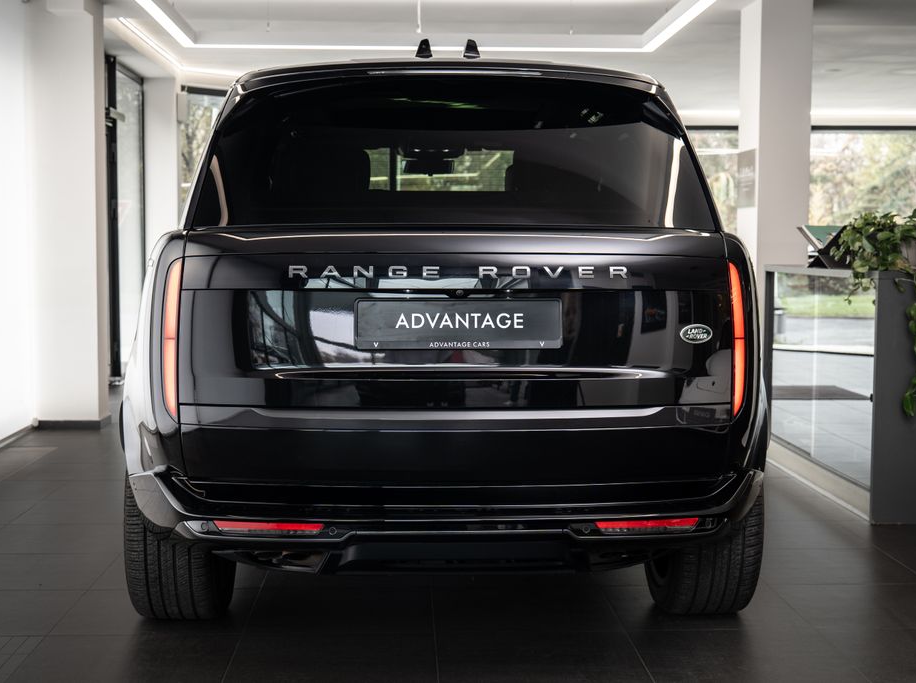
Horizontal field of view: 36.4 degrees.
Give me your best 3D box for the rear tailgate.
[{"bbox_3d":[0.003,0.038,3.629,1.436,0.658,0.180,0,4,-2],"label":"rear tailgate"}]

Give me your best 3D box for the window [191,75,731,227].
[{"bbox_3d":[-0.009,-0.497,3.759,1.404,0.471,0.140,0,-23,-2],"label":"window"}]

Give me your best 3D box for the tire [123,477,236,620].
[{"bbox_3d":[-0.903,0.504,4.635,0.282,0.800,0.805,0,4,-2],"label":"tire"}]

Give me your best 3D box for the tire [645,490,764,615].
[{"bbox_3d":[0.804,0.504,4.696,0.282,0.800,0.805,0,4,-2],"label":"tire"}]

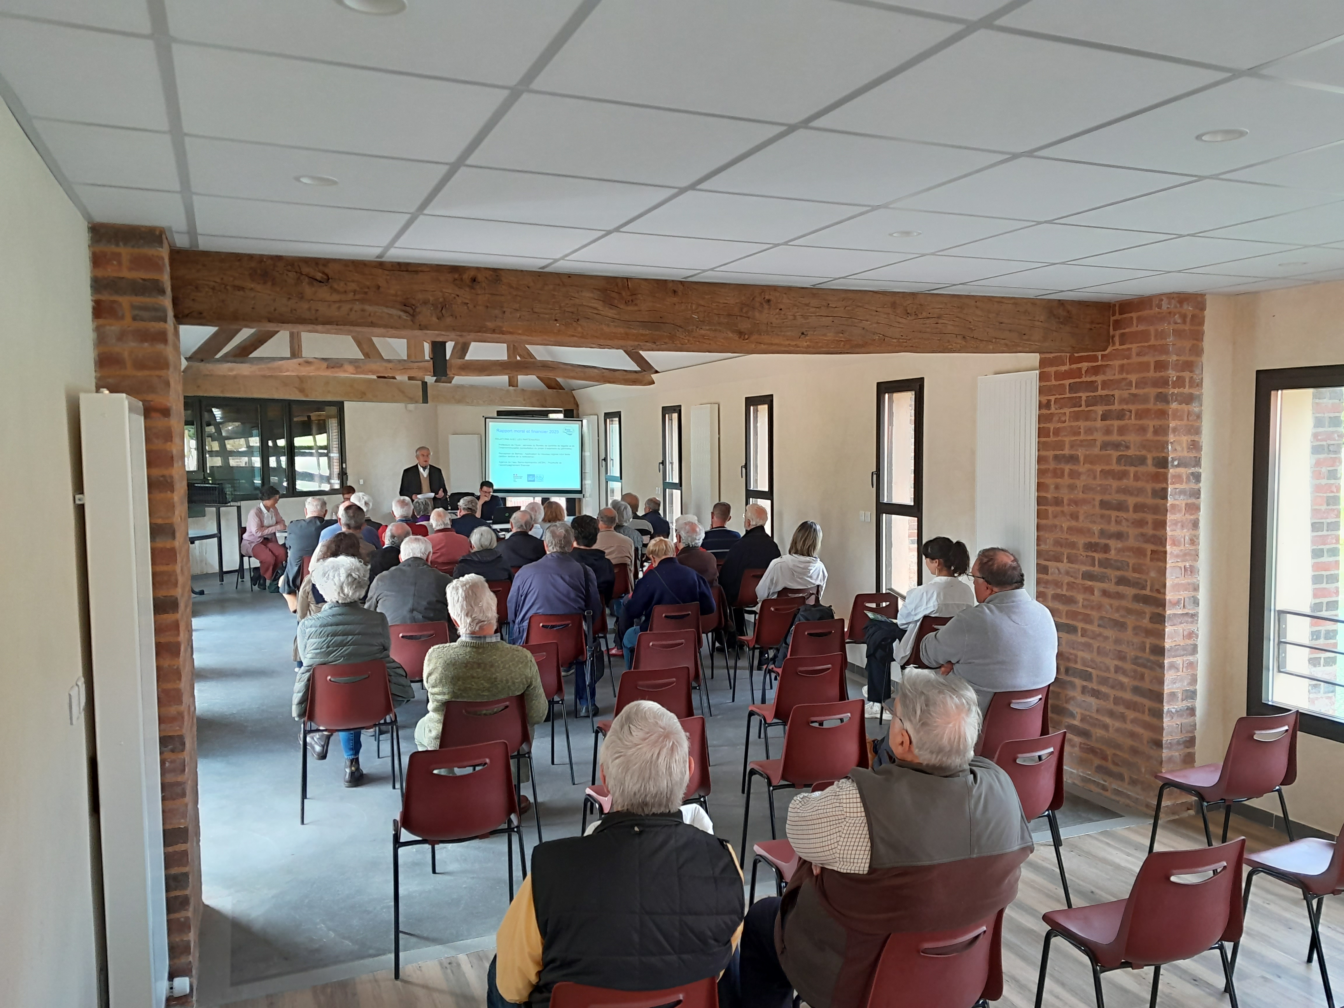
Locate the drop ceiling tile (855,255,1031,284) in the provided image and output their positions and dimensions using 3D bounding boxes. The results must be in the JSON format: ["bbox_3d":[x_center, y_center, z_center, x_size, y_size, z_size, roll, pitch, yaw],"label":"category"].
[{"bbox_3d":[1.100,-0.946,4.069,0.595,0.020,0.585,-2,4,-23],"label":"drop ceiling tile"}]

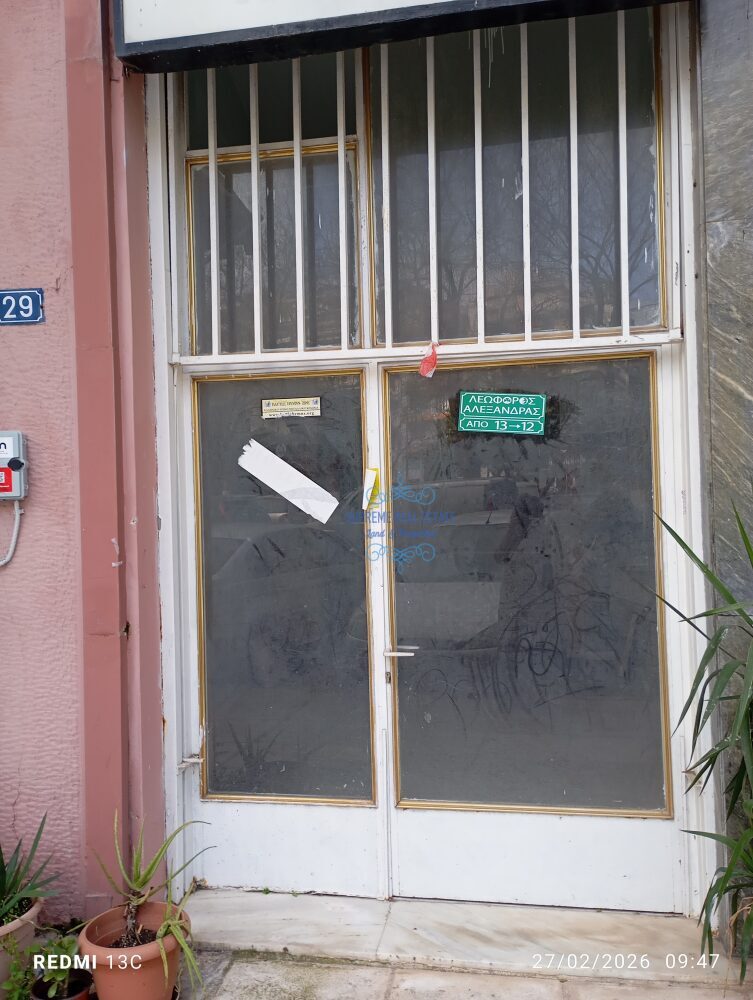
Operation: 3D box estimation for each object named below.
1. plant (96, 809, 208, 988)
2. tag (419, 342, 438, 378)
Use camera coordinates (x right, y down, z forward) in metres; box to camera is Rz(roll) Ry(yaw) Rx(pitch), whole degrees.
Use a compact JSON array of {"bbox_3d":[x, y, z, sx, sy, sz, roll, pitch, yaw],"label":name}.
[{"bbox_3d":[-0.697,1.251,2.530,0.350,0.540,0.360,-1,0,9],"label":"plant"},{"bbox_3d":[0.196,-0.525,3.050,0.073,0.134,0.030,-1,0,9],"label":"tag"}]

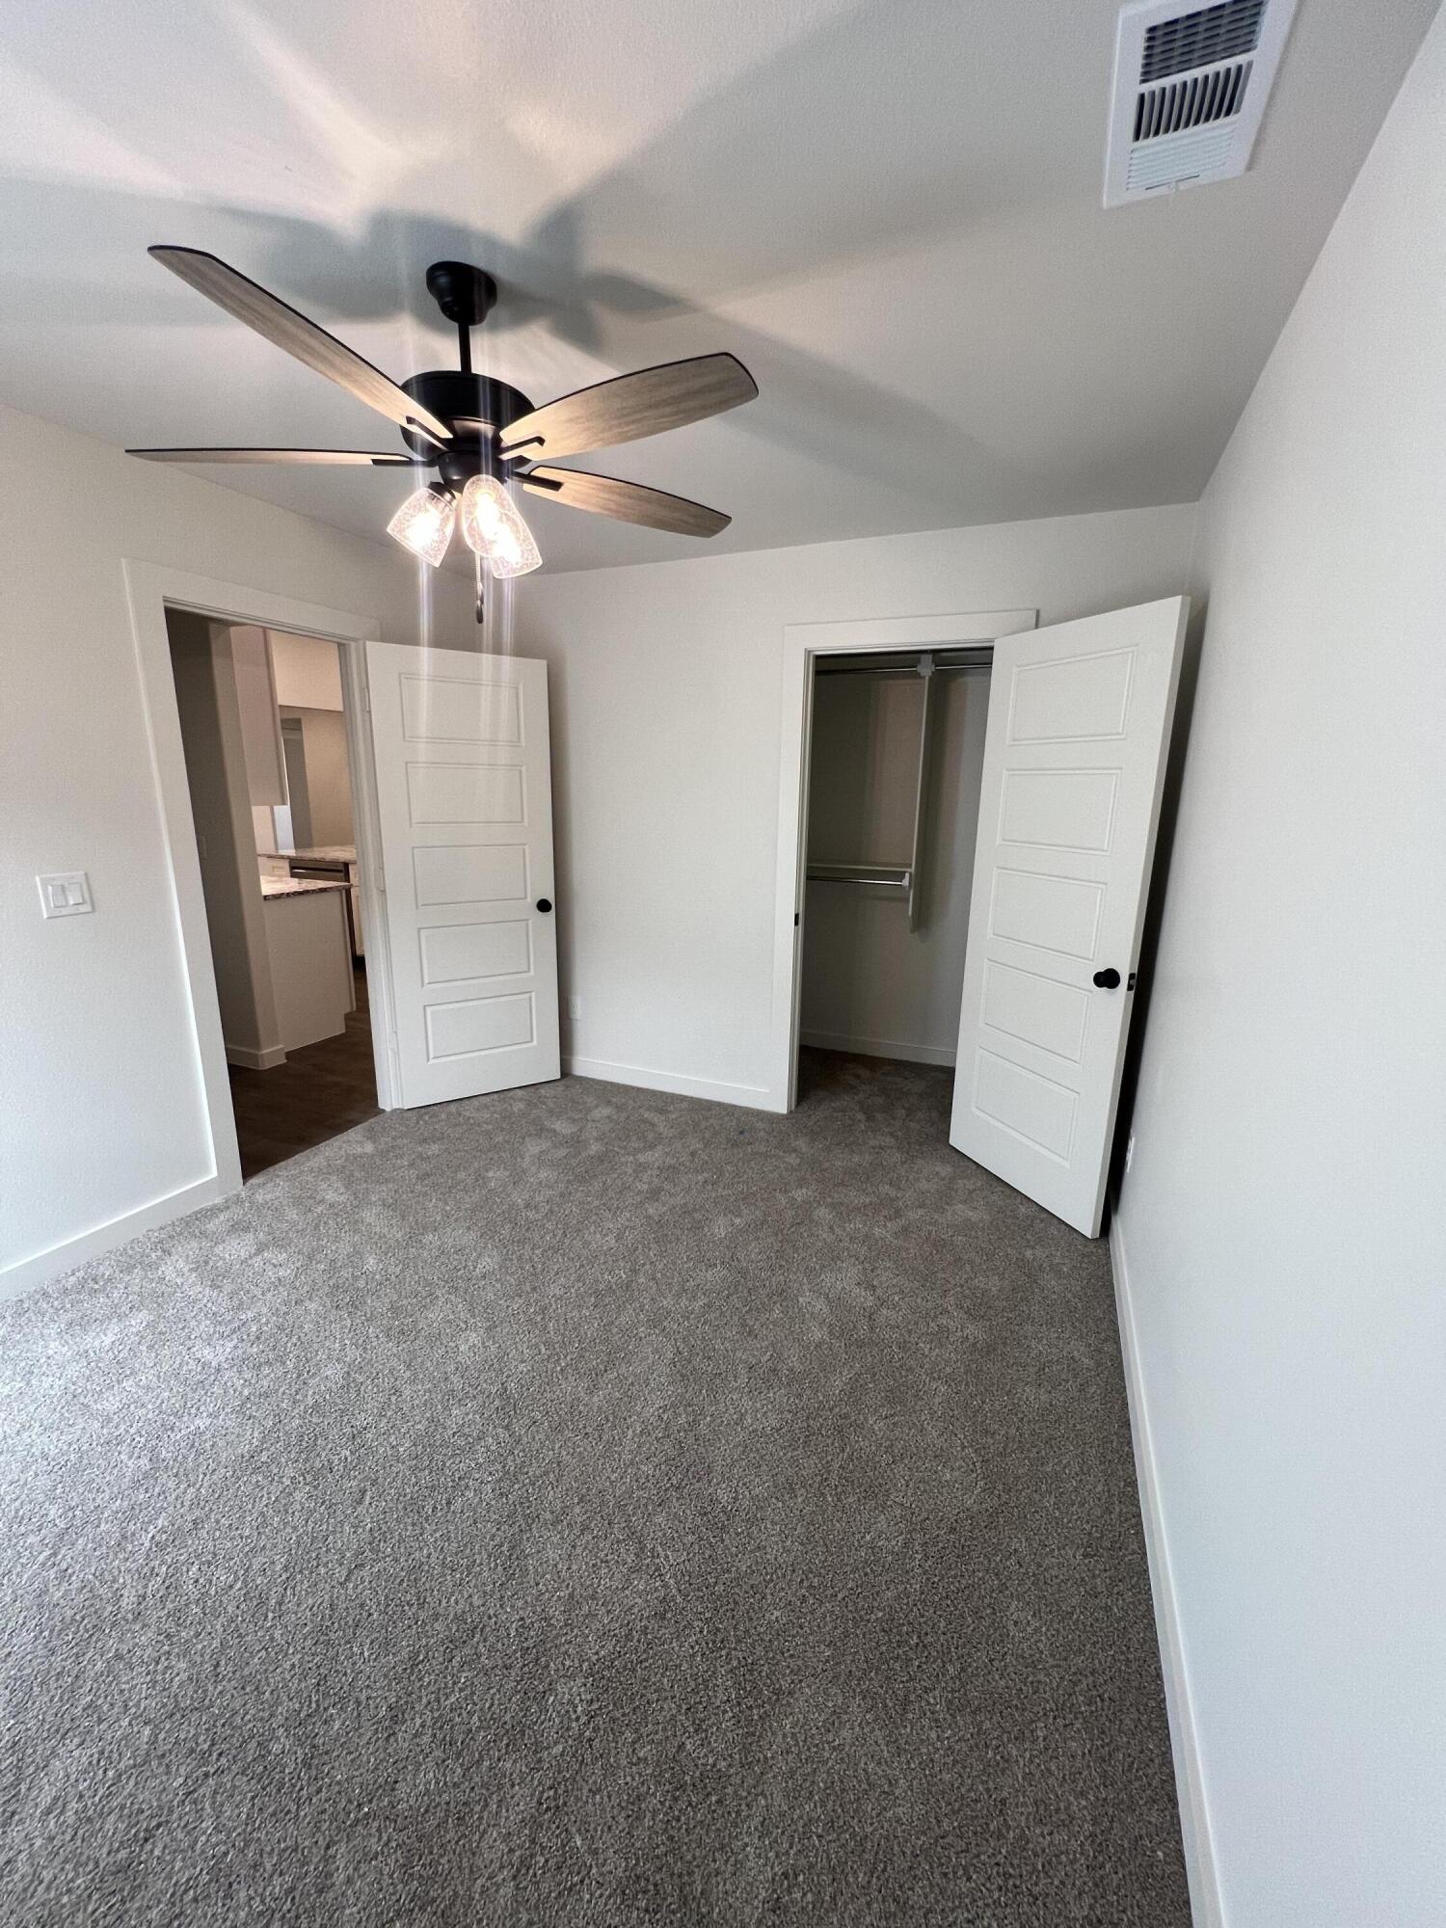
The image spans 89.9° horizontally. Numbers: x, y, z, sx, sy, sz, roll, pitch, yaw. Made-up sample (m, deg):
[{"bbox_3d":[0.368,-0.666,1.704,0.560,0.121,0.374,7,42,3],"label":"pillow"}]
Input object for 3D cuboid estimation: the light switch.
[{"bbox_3d":[-1.925,-0.202,2.123,0.011,0.117,0.117,7,14,23],"label":"light switch"}]

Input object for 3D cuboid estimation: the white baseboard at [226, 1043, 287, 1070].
[{"bbox_3d":[-2.561,0.497,3.976,0.260,0.092,0.150,7,14,23],"label":"white baseboard"}]

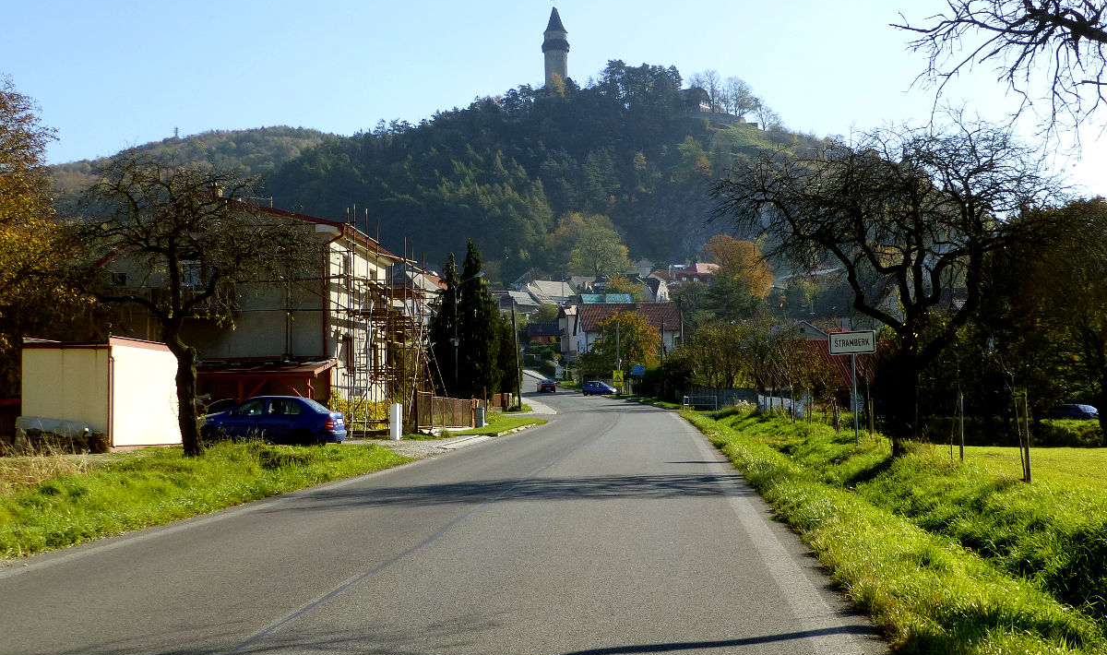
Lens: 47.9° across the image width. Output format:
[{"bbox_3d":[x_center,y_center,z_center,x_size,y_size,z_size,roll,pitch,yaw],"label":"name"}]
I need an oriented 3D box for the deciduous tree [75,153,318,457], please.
[{"bbox_3d":[-8.205,-0.531,28.700,5.500,6.900,5.100,0,-2,0],"label":"deciduous tree"}]

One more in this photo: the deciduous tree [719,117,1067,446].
[{"bbox_3d":[6.631,-0.798,24.800,6.900,6.700,6.300,0,-2,0],"label":"deciduous tree"}]

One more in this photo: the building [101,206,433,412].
[{"bbox_3d":[-10.859,-0.012,46.293,8.600,8.000,9.300,-1,-4,5],"label":"building"}]

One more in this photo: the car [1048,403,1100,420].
[{"bbox_3d":[32.740,5.510,78.000,1.750,1.450,4.200,1,-4,-21],"label":"car"}]

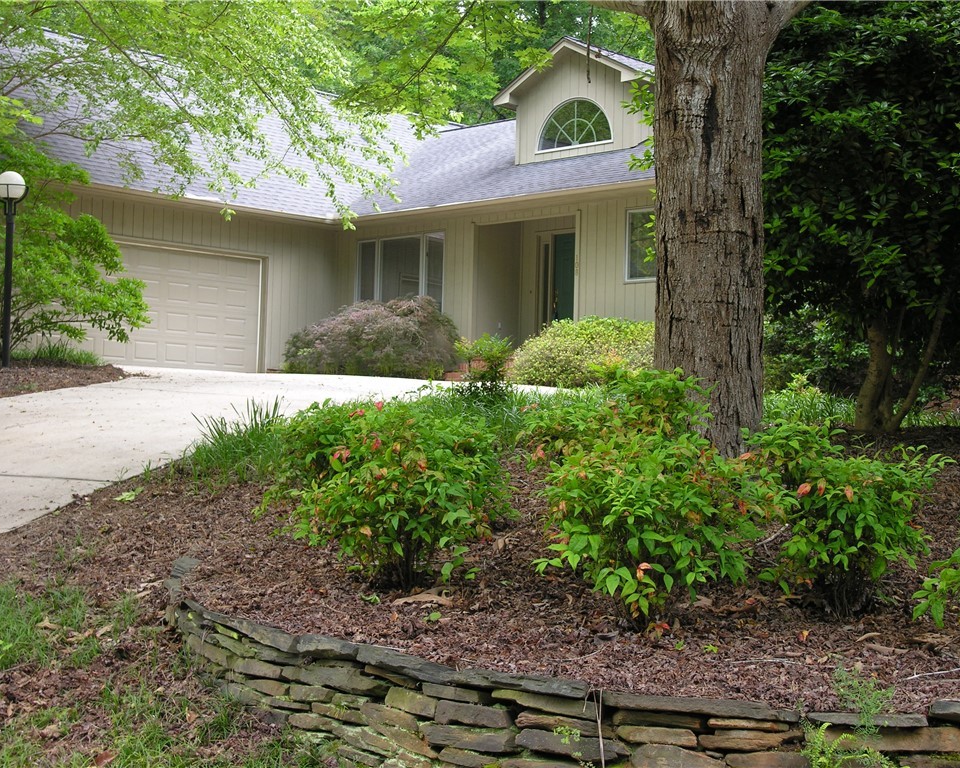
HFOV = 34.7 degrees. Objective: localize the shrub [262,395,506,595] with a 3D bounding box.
[{"bbox_3d":[-0.347,0.395,5.650,0.860,0.700,0.780,2,-2,0],"label":"shrub"}]

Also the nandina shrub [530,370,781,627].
[{"bbox_3d":[0.576,0.382,5.050,0.800,0.780,0.760,2,-2,0],"label":"nandina shrub"}]

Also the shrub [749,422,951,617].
[{"bbox_3d":[1.237,0.457,5.150,0.660,0.640,0.620,2,-2,0],"label":"shrub"}]

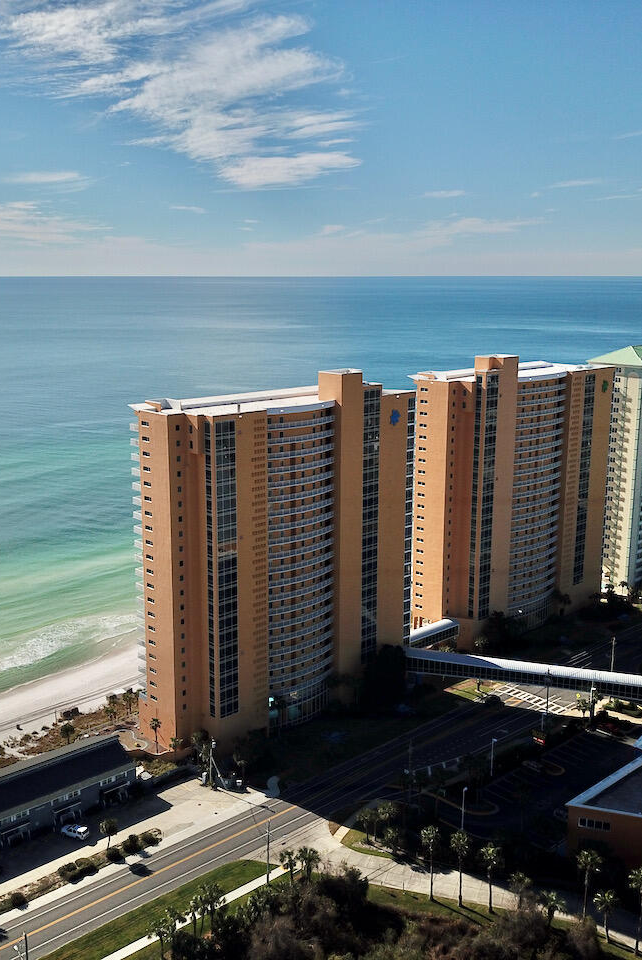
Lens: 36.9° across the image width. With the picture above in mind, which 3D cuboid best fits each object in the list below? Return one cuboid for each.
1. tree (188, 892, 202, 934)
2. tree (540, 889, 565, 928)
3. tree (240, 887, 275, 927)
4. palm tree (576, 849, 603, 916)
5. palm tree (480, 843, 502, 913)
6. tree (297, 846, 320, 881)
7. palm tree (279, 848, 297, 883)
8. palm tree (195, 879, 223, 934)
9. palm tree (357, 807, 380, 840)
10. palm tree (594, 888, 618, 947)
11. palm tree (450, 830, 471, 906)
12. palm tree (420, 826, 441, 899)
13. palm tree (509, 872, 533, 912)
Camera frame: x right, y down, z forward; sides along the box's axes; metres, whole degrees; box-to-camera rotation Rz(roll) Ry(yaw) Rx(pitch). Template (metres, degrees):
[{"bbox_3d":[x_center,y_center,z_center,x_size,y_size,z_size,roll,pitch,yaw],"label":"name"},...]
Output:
[{"bbox_3d":[-19.210,65.996,145.795,2.607,7.369,2.607,0,12,0],"label":"tree"},{"bbox_3d":[35.547,65.973,147.897,3.524,6.526,3.524,0,12,0],"label":"tree"},{"bbox_3d":[-9.760,64.507,144.075,5.070,6.840,5.070,0,12,0],"label":"tree"},{"bbox_3d":[40.026,61.391,144.326,4.010,12.830,4.010,0,12,0],"label":"palm tree"},{"bbox_3d":[26.059,61.256,147.628,3.350,11.690,3.350,0,12,0],"label":"palm tree"},{"bbox_3d":[-2.244,63.694,159.145,3.474,6.226,3.474,0,12,0],"label":"tree"},{"bbox_3d":[-5.010,63.180,157.160,3.000,5.900,3.000,0,12,0],"label":"palm tree"},{"bbox_3d":[-16.690,64.640,144.980,3.900,8.200,3.900,0,12,0],"label":"palm tree"},{"bbox_3d":[8.090,60.570,168.480,3.400,6.200,3.400,0,12,0],"label":"palm tree"},{"bbox_3d":[42.690,65.010,142.340,3.800,8.600,3.800,0,12,0],"label":"palm tree"},{"bbox_3d":[22.060,61.140,150.730,3.400,12.600,3.400,0,12,0],"label":"palm tree"},{"bbox_3d":[17.840,61.450,153.860,3.068,12.847,3.068,0,12,0],"label":"palm tree"},{"bbox_3d":[31.359,64.771,150.292,3.285,7.864,3.285,0,12,0],"label":"palm tree"}]

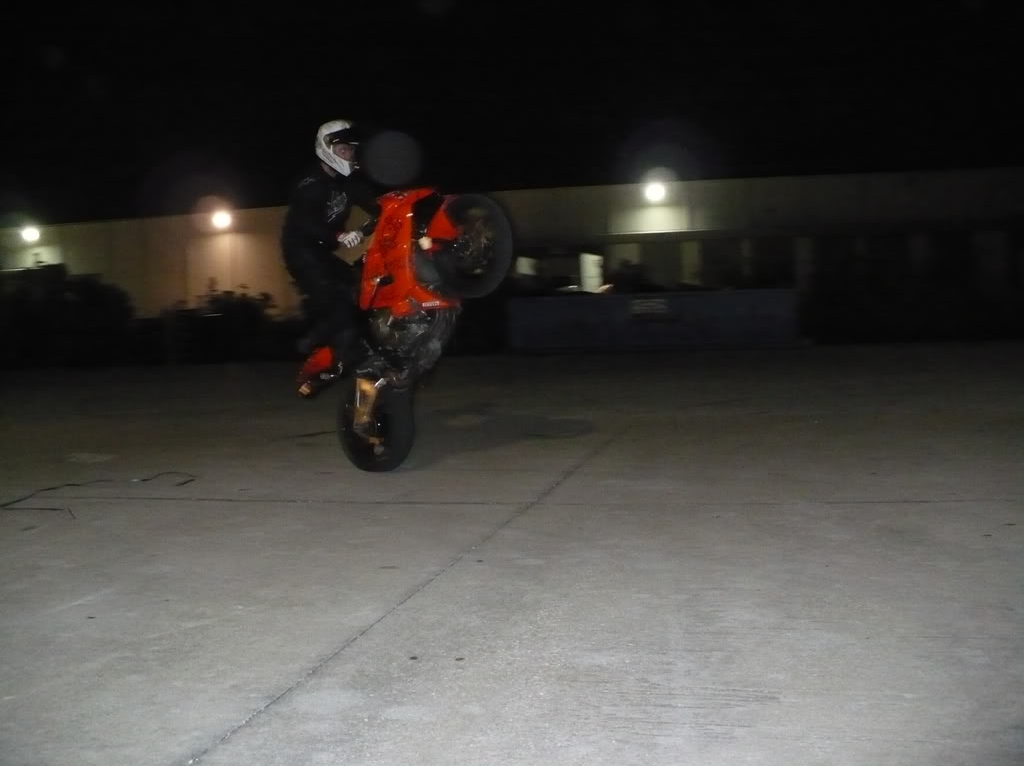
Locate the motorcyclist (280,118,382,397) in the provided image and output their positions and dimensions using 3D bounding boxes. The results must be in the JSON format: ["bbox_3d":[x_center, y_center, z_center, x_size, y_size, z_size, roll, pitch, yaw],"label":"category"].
[{"bbox_3d":[-1.058,-0.824,7.016,0.800,1.710,0.600,0,3,42],"label":"motorcyclist"}]

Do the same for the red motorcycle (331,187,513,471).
[{"bbox_3d":[-0.709,-0.416,6.746,0.700,2.020,1.130,-7,45,-49],"label":"red motorcycle"}]

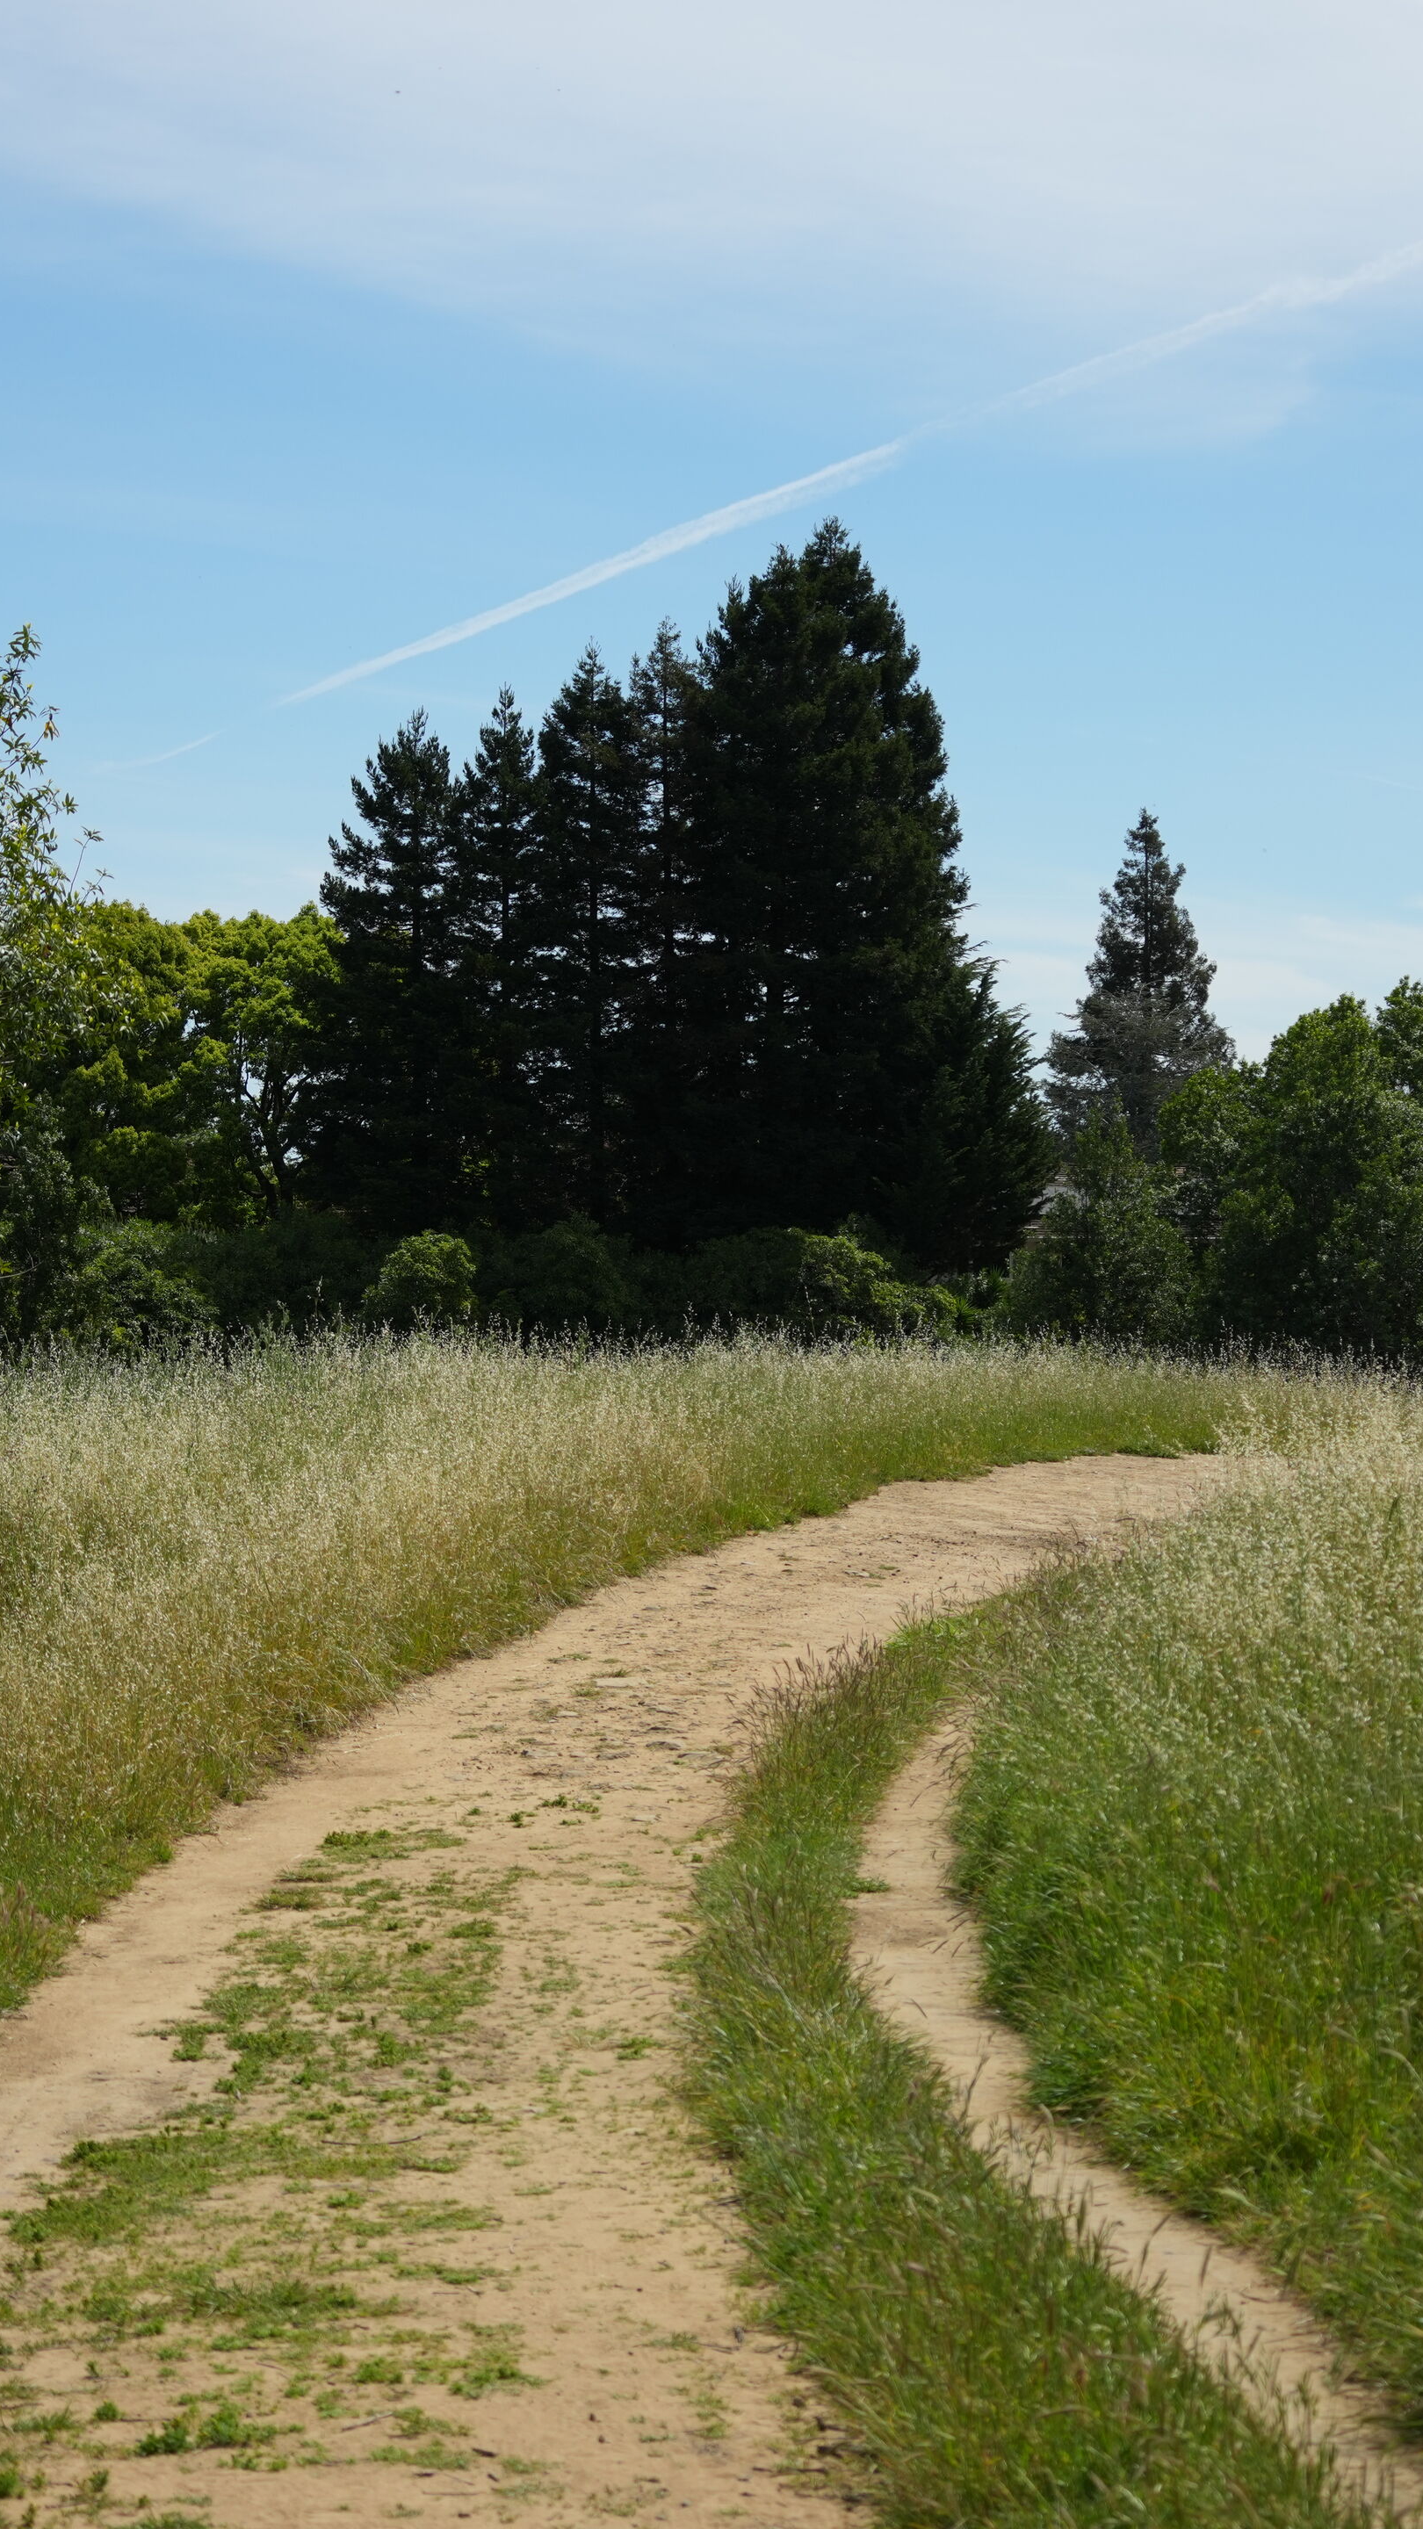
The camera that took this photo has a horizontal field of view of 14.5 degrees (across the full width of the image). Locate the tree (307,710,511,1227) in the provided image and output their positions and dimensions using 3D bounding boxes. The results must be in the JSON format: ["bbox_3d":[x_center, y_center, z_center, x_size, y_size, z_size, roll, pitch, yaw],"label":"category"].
[{"bbox_3d":[-5.820,-5.100,108.000,4.010,11.240,4.010,0,-1,0],"label":"tree"}]

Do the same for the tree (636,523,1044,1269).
[{"bbox_3d":[2.420,-6.630,105.000,7.690,14.600,7.310,0,-1,0],"label":"tree"}]

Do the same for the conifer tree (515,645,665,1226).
[{"bbox_3d":[-2.320,-5.730,108.000,3.210,12.500,3.210,0,-1,0],"label":"conifer tree"}]

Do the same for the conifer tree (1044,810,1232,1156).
[{"bbox_3d":[11.500,-6.130,150.000,5.100,12.100,5.100,0,-1,0],"label":"conifer tree"}]

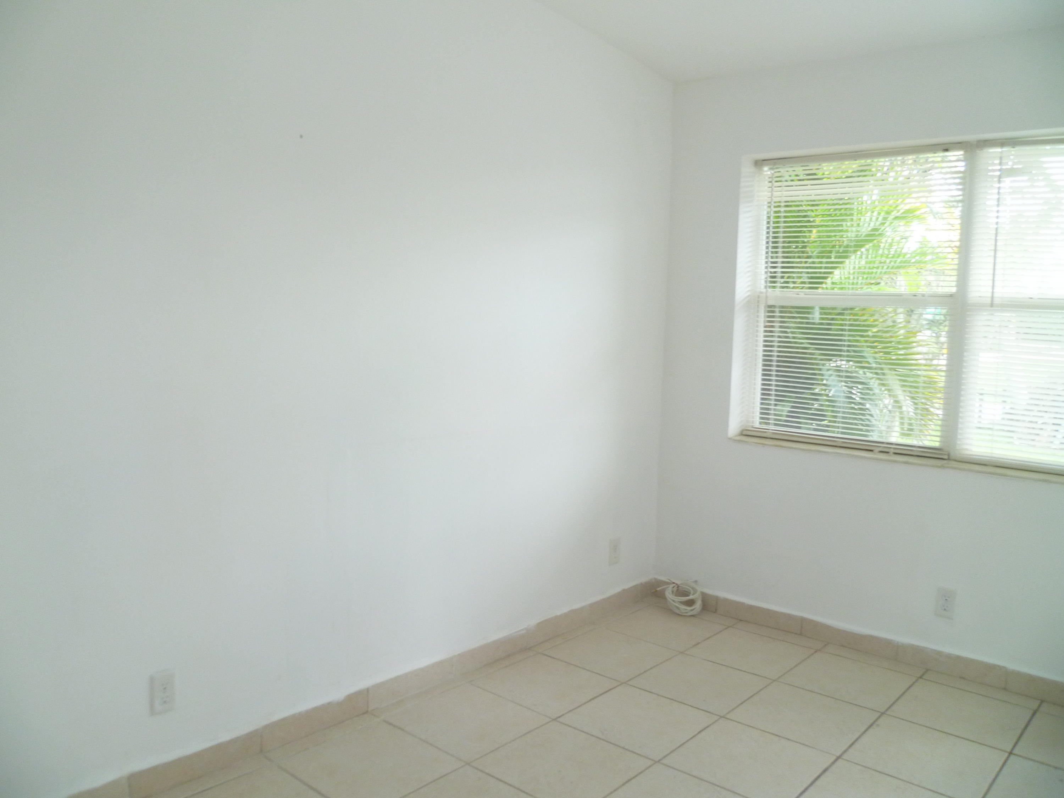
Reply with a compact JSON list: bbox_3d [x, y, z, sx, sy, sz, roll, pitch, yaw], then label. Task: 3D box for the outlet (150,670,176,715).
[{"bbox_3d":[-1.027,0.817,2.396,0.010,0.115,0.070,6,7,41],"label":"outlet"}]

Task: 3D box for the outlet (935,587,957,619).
[{"bbox_3d":[1.607,0.792,3.343,0.070,0.115,0.010,6,7,41],"label":"outlet"}]

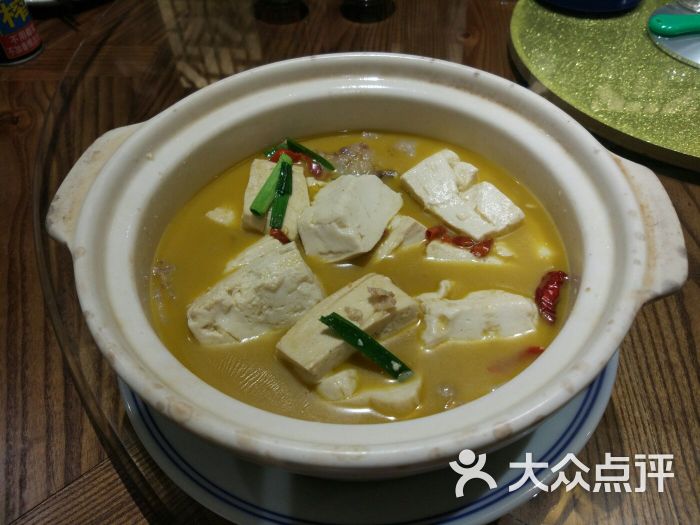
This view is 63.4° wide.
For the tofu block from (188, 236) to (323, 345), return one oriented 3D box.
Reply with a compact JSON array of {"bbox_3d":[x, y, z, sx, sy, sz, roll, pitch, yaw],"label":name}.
[{"bbox_3d":[-0.038,0.020,0.243,0.048,0.022,0.034,-29,55,-21],"label":"tofu block"}]

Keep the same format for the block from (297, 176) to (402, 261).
[{"bbox_3d":[0.002,-0.016,0.267,0.033,0.021,0.043,27,56,22],"label":"block"}]

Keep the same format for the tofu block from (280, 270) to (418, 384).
[{"bbox_3d":[0.000,0.030,0.232,0.052,0.019,0.019,-31,56,-23],"label":"tofu block"}]

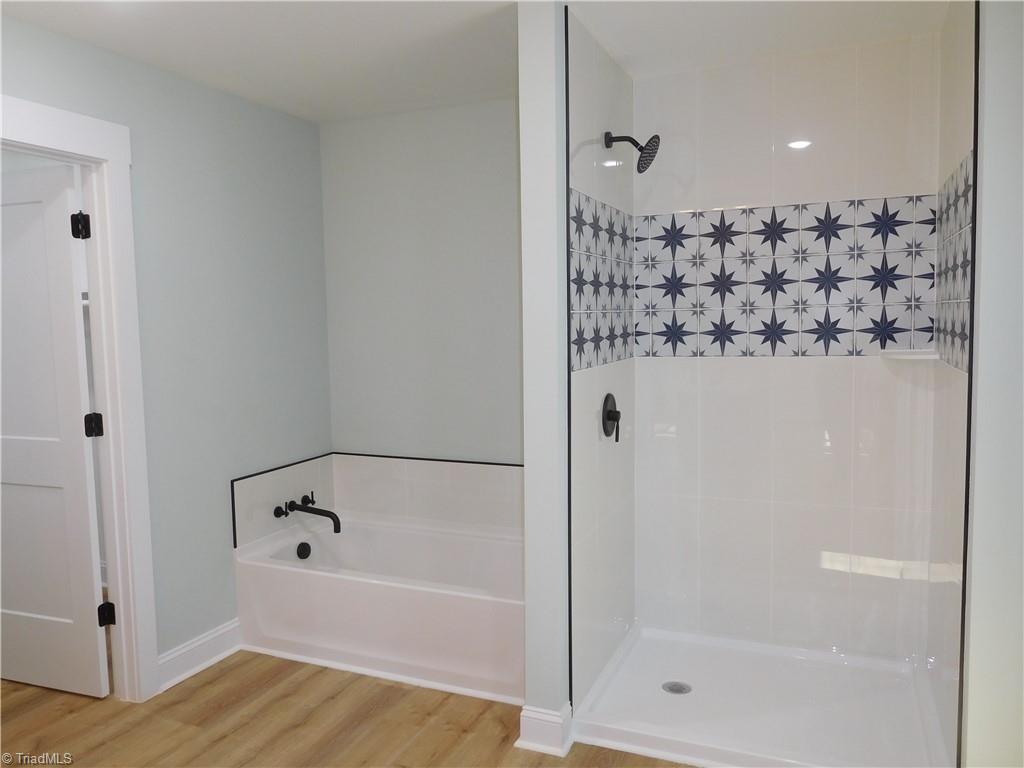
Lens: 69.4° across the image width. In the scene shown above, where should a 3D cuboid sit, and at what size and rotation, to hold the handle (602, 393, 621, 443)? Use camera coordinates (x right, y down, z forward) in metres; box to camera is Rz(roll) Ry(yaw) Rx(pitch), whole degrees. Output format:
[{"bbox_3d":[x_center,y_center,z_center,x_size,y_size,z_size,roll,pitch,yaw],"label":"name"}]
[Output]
[{"bbox_3d":[0.413,0.133,2.941,0.054,0.200,0.172,1,5,24],"label":"handle"}]

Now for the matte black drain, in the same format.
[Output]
[{"bbox_3d":[0.635,1.167,2.843,0.110,0.012,0.110,-1,5,0],"label":"matte black drain"}]

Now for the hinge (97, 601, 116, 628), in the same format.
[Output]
[{"bbox_3d":[-1.566,0.896,2.865,0.047,0.092,0.040,1,5,24],"label":"hinge"}]

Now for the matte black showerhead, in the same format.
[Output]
[{"bbox_3d":[0.466,-0.890,2.832,0.210,0.172,0.150,1,5,24],"label":"matte black showerhead"}]

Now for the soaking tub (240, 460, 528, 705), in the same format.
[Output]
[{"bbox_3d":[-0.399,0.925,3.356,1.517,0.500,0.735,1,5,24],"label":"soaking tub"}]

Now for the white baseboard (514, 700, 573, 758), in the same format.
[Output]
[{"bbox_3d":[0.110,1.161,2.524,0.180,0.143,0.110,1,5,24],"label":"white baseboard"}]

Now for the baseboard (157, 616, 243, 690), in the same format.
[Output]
[{"bbox_3d":[-1.313,1.140,3.132,0.032,0.143,0.437,1,5,24],"label":"baseboard"}]

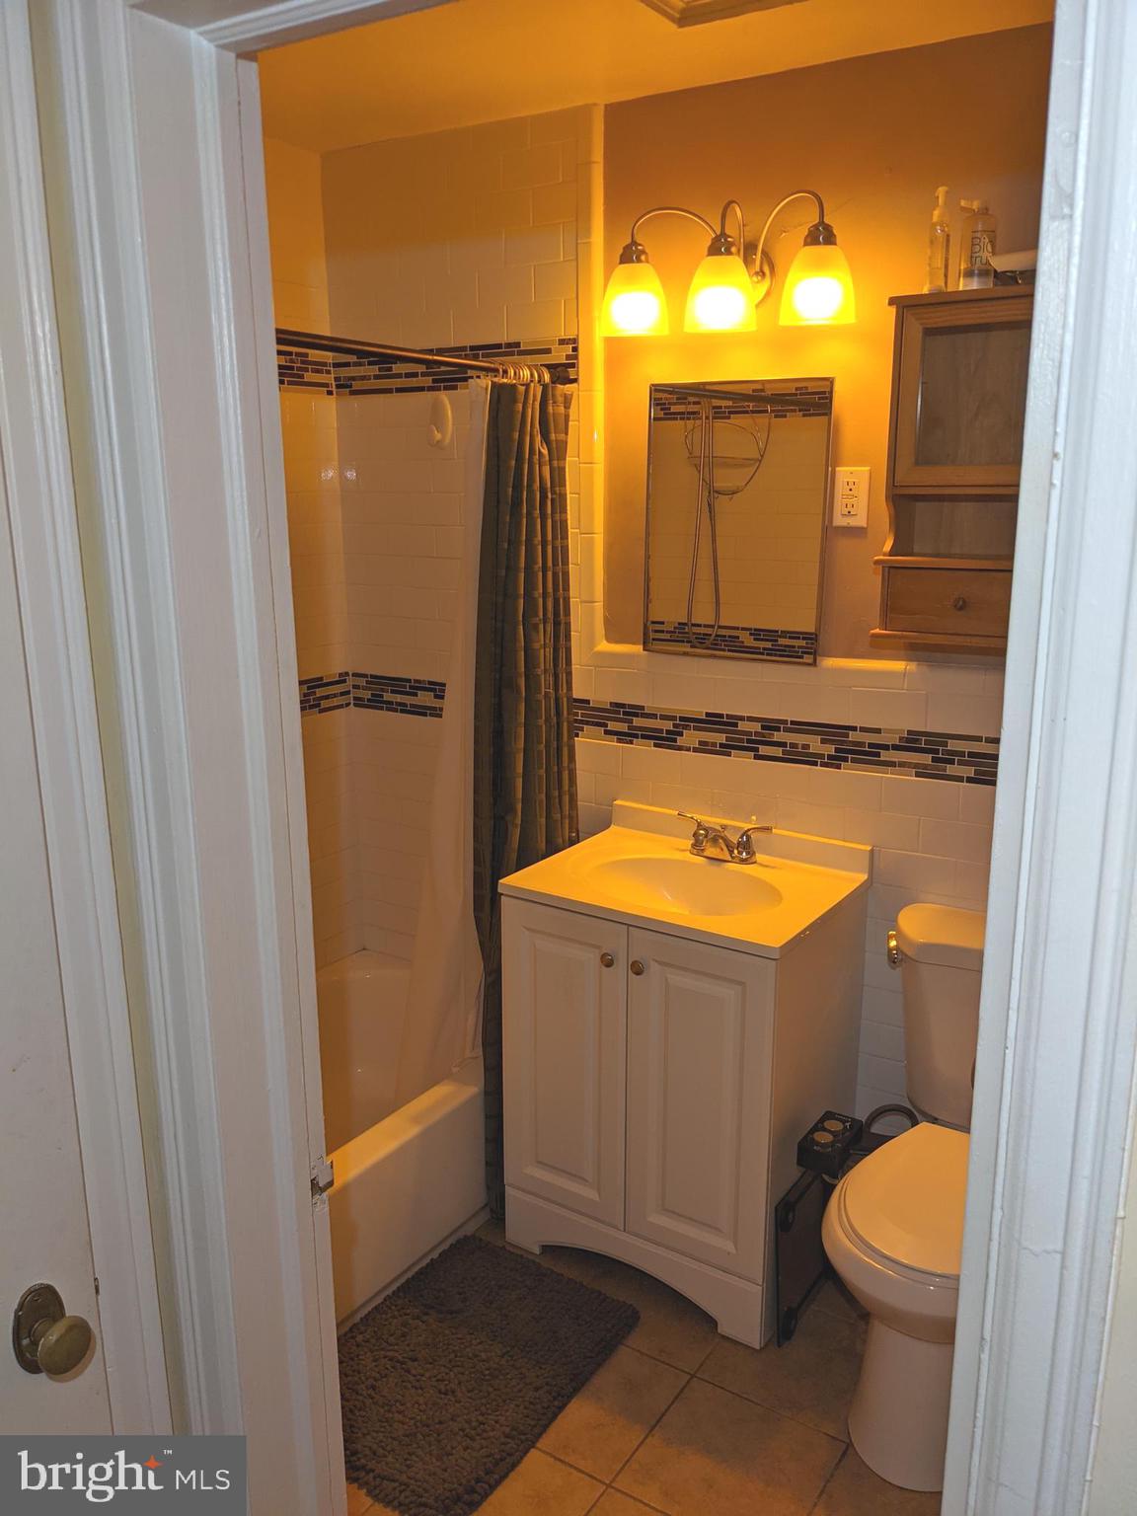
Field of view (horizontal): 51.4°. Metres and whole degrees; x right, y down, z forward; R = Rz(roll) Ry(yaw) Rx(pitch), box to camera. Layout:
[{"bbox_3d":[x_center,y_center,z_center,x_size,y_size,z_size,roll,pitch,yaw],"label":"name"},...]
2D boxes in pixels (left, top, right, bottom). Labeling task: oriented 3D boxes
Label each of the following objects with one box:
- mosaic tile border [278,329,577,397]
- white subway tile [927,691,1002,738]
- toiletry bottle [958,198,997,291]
[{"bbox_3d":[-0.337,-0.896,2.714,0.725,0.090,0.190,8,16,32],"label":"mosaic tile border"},{"bbox_3d":[0.777,-0.083,2.303,0.152,0.077,0.009,8,15,33],"label":"white subway tile"},{"bbox_3d":[0.711,-0.883,2.050,0.064,0.160,0.041,0,13,1],"label":"toiletry bottle"}]

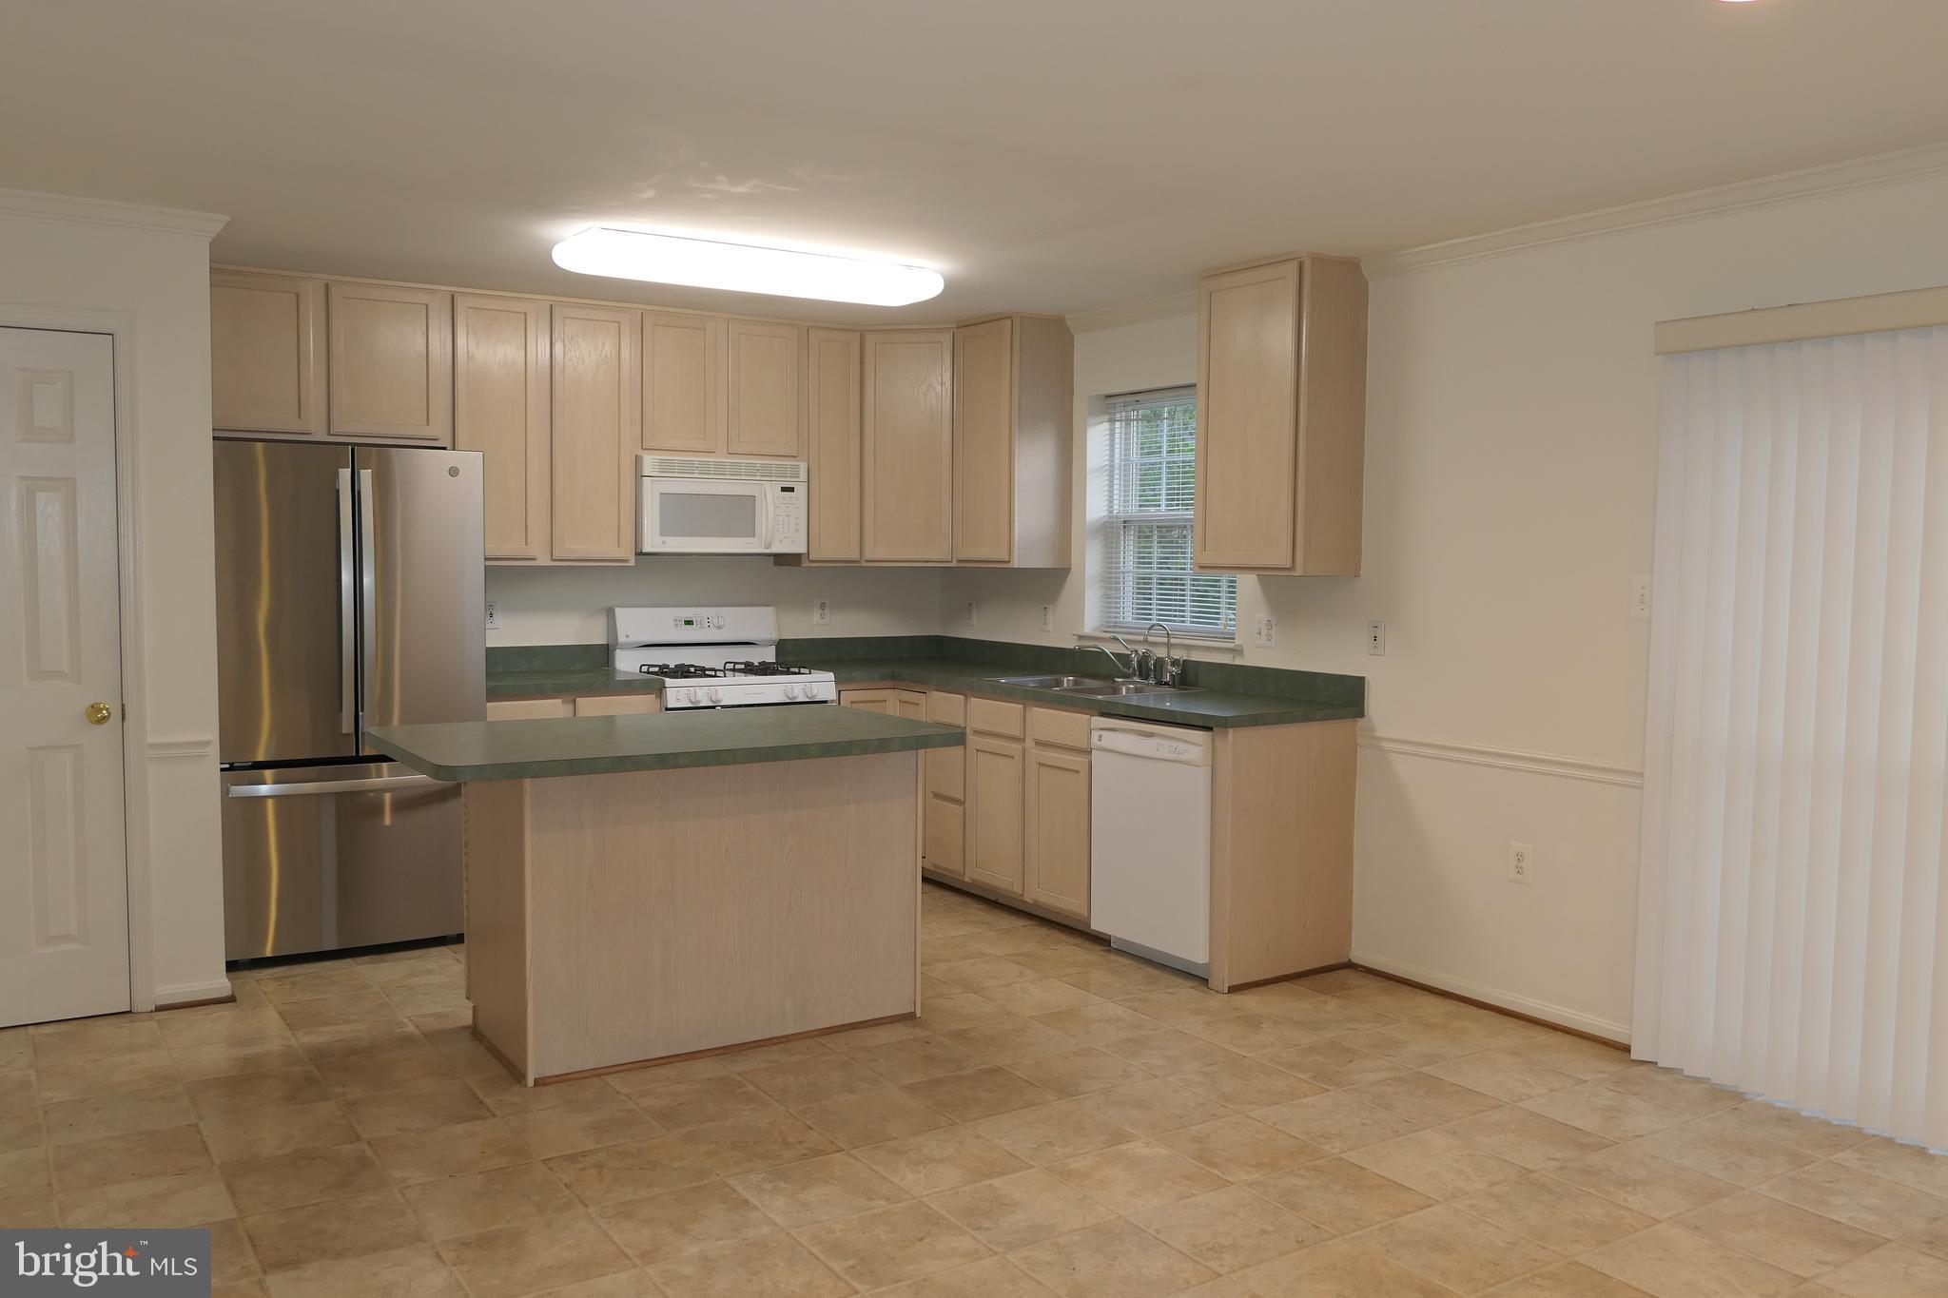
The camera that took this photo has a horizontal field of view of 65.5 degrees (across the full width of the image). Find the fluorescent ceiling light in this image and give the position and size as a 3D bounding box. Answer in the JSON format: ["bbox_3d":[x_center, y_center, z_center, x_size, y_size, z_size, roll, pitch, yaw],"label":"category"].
[{"bbox_3d":[-0.738,-1.303,5.220,1.360,0.090,0.310,-2,4,-33],"label":"fluorescent ceiling light"}]

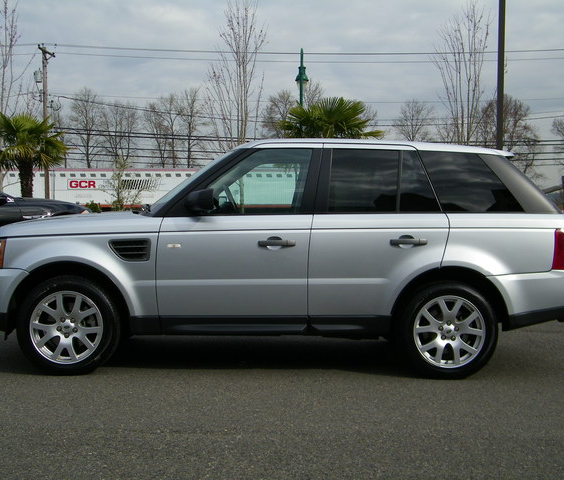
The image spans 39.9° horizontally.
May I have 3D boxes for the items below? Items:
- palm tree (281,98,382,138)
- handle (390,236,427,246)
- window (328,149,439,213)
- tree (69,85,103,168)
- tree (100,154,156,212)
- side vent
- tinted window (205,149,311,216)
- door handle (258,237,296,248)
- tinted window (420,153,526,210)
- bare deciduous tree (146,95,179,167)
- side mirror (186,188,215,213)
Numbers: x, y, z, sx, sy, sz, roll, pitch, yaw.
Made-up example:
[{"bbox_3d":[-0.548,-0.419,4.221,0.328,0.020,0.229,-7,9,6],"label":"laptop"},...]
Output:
[{"bbox_3d":[0.980,-1.325,15.604,2.116,3.087,2.116,0,4,0],"label":"palm tree"},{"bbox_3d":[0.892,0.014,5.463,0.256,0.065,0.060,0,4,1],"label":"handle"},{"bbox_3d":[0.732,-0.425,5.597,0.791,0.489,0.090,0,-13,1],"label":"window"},{"bbox_3d":[-19.769,-9.338,78.411,3.586,12.190,3.586,0,4,0],"label":"tree"},{"bbox_3d":[-4.157,-1.245,21.072,1.514,2.139,1.514,0,4,0],"label":"tree"},{"bbox_3d":[-1.087,0.075,5.543,0.305,0.172,0.050,0,4,1],"label":"side vent"},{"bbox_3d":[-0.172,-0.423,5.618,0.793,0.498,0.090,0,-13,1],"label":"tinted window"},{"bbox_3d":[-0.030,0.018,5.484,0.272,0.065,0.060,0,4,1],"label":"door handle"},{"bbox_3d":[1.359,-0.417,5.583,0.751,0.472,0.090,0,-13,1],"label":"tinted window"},{"bbox_3d":[-12.032,-8.915,78.386,3.797,11.427,3.797,0,4,0],"label":"bare deciduous tree"},{"bbox_3d":[-0.579,-0.277,5.447,0.180,0.172,0.240,0,4,1],"label":"side mirror"}]

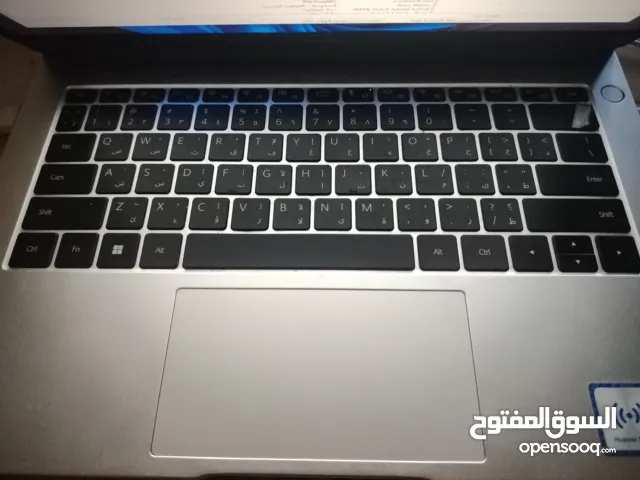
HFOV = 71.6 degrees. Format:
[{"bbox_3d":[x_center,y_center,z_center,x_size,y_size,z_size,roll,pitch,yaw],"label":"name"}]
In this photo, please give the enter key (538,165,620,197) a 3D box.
[{"bbox_3d":[0.120,-0.028,0.209,0.036,0.002,0.017,0,65,1],"label":"enter key"}]

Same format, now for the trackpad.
[{"bbox_3d":[0.000,0.051,0.176,0.122,0.002,0.065,0,65,1],"label":"trackpad"}]

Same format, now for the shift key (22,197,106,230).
[{"bbox_3d":[-0.118,-0.012,0.207,0.037,0.002,0.017,0,65,1],"label":"shift key"}]

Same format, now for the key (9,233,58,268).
[{"bbox_3d":[-0.127,0.005,0.199,0.019,0.002,0.017,0,65,1],"label":"key"}]

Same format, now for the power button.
[{"bbox_3d":[0.152,-0.075,0.231,0.012,0.002,0.012,0,65,1],"label":"power button"}]

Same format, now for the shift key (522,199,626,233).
[{"bbox_3d":[0.116,-0.011,0.201,0.046,0.002,0.017,0,65,1],"label":"shift key"}]

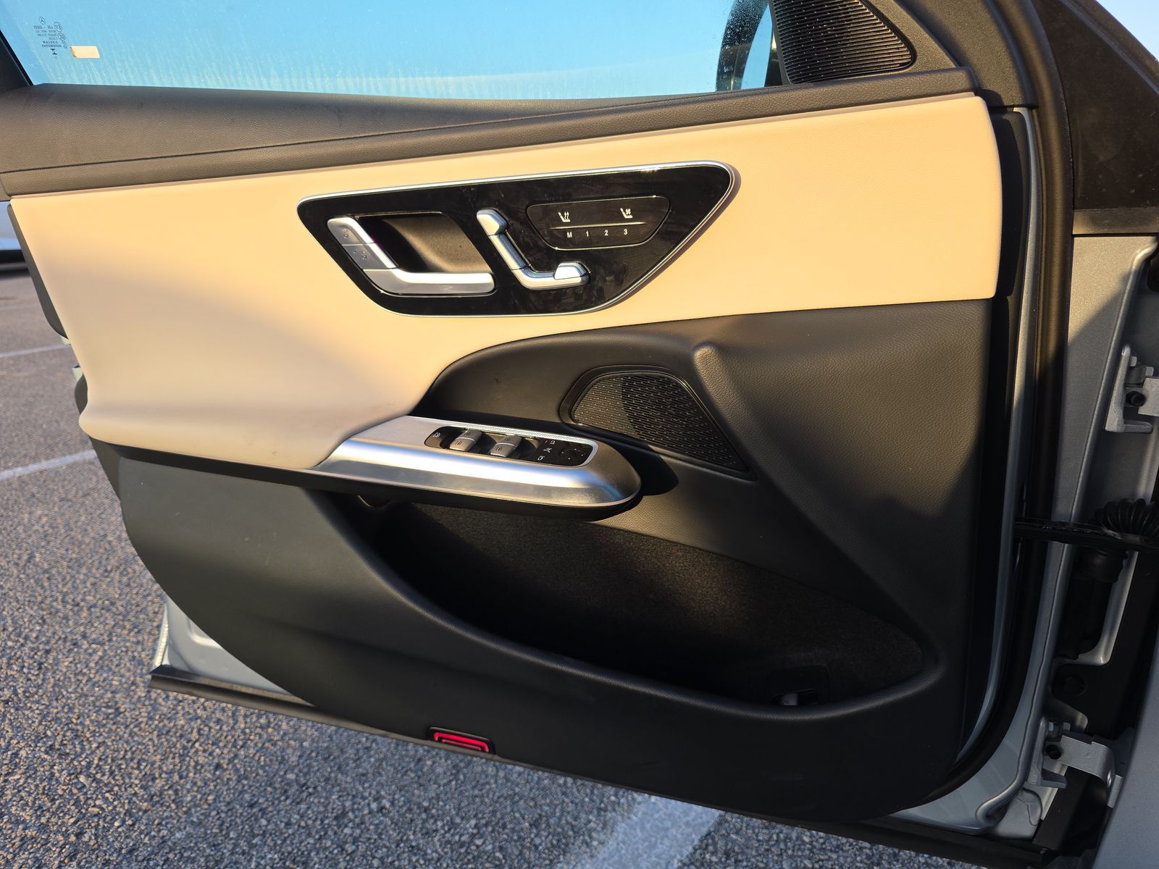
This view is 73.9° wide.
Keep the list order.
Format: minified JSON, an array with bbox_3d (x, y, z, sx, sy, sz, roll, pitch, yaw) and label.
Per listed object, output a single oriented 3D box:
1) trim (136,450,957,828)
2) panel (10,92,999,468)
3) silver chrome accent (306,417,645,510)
[{"bbox_3d":[-0.098,0.206,0.810,0.913,0.350,0.105,5,17,16],"label":"trim"},{"bbox_3d":[-0.169,-0.129,0.718,1.023,0.325,0.125,5,17,16],"label":"panel"},{"bbox_3d":[-0.093,0.024,0.711,0.318,0.047,0.093,5,17,16],"label":"silver chrome accent"}]

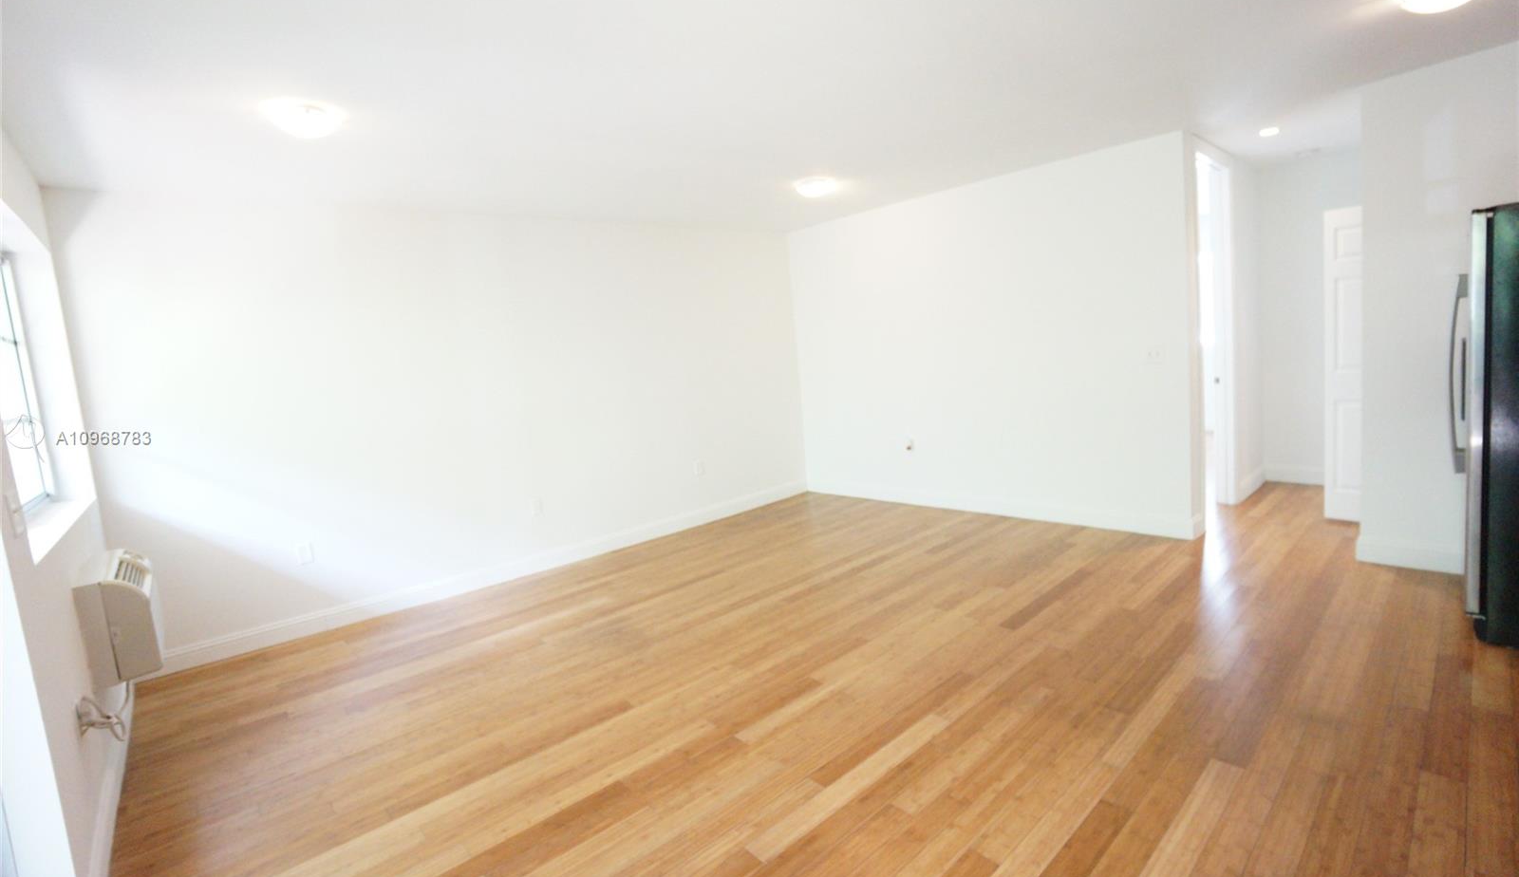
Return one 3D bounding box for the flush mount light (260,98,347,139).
[{"bbox_3d":[-1.843,-1.276,2.569,0.285,0.090,0.285,-10,8,-41],"label":"flush mount light"}]

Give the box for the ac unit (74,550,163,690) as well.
[{"bbox_3d":[-2.866,0.761,2.876,0.200,0.400,0.920,-10,8,-41],"label":"ac unit"}]

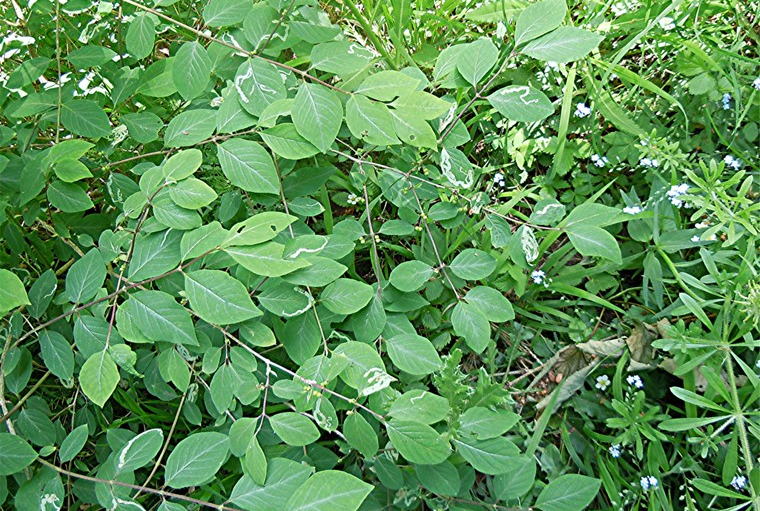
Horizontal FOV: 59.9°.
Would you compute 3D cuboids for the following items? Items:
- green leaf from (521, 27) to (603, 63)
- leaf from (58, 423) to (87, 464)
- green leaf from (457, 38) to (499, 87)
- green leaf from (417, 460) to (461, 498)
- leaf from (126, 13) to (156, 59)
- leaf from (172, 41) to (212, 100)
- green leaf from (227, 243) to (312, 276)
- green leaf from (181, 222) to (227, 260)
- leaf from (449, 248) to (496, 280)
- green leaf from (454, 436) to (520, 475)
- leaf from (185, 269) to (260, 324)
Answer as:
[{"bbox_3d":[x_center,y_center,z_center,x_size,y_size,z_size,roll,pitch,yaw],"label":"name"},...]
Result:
[{"bbox_3d":[0.179,-0.207,0.652,0.088,0.011,0.048,-13,57,-9],"label":"green leaf"},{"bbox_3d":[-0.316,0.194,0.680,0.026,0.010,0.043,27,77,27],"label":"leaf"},{"bbox_3d":[0.099,-0.195,0.672,0.042,0.011,0.061,11,68,5],"label":"green leaf"},{"bbox_3d":[0.053,0.197,0.590,0.032,0.010,0.044,-39,71,-16],"label":"green leaf"},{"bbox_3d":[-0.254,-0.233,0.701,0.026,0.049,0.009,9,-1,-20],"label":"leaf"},{"bbox_3d":[-0.202,-0.199,0.710,0.041,0.010,0.068,4,78,1],"label":"leaf"},{"bbox_3d":[-0.104,0.004,0.610,0.085,0.012,0.033,9,50,8],"label":"green leaf"},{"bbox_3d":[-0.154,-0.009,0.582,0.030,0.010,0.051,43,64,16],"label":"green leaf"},{"bbox_3d":[0.093,0.009,0.660,0.048,0.010,0.035,-6,65,-3],"label":"leaf"},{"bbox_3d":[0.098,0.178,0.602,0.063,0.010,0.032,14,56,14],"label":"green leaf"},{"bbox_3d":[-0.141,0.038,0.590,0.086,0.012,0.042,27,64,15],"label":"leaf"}]

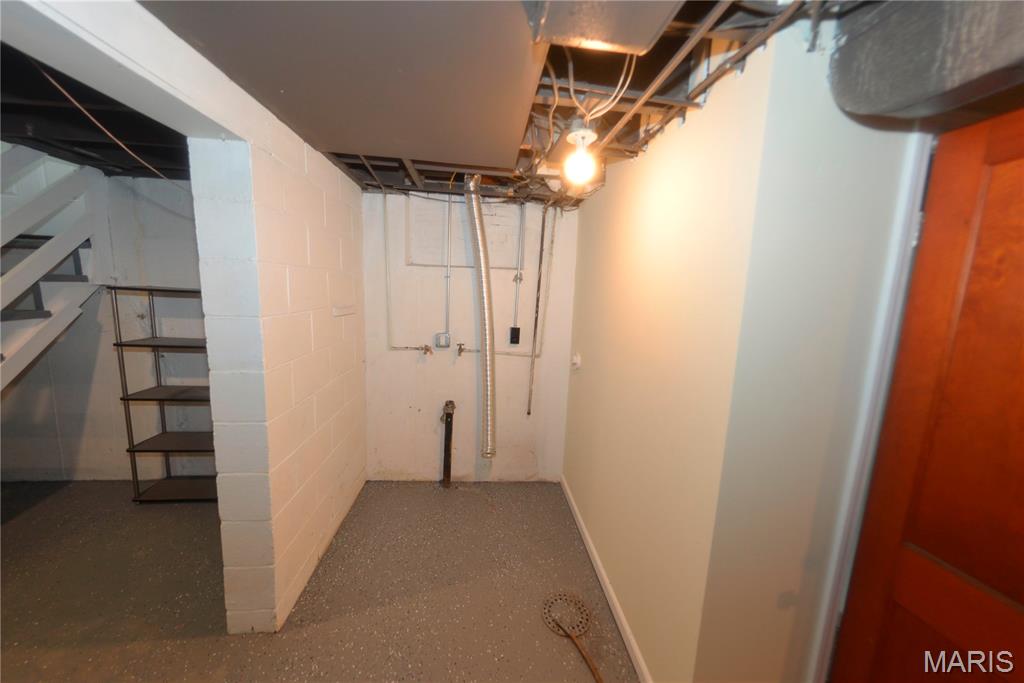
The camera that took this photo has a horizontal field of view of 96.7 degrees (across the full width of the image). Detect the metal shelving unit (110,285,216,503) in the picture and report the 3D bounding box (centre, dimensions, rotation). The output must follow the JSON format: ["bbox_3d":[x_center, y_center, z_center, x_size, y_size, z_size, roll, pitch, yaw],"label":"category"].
[{"bbox_3d":[-2.040,0.334,2.896,0.620,1.360,0.310,1,9,-3],"label":"metal shelving unit"}]

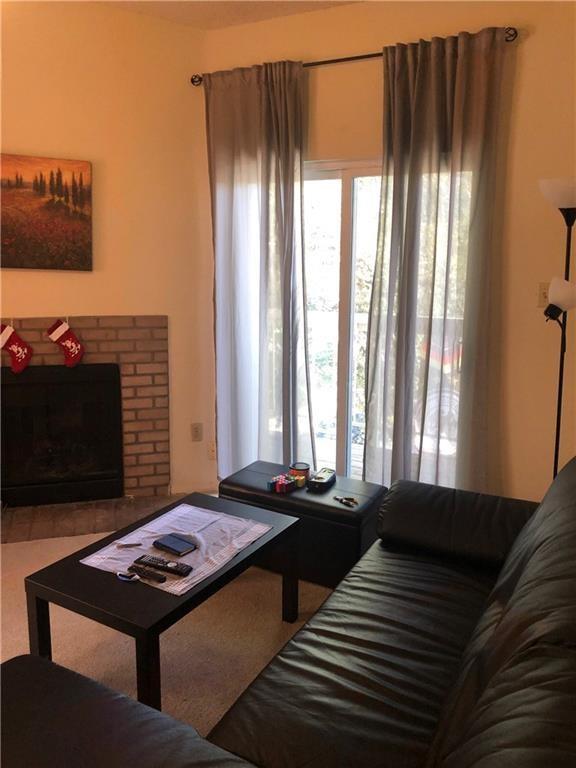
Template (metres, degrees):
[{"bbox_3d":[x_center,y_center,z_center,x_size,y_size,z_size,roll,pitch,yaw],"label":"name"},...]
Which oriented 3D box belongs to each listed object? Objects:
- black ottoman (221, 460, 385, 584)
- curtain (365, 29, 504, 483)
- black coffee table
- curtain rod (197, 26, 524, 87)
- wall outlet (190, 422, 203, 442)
[{"bbox_3d":[0.071,0.701,3.136,0.773,0.400,0.390,7,13,30],"label":"black ottoman"},{"bbox_3d":[0.731,-0.428,3.105,0.684,2.415,0.120,6,13,27],"label":"curtain"},{"bbox_3d":[-0.417,0.827,2.370,0.550,0.450,0.900,7,13,30],"label":"black coffee table"},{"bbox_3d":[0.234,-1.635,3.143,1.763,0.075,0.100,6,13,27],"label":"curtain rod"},{"bbox_3d":[-0.575,0.309,3.944,0.072,0.117,0.014,-3,12,-17],"label":"wall outlet"}]

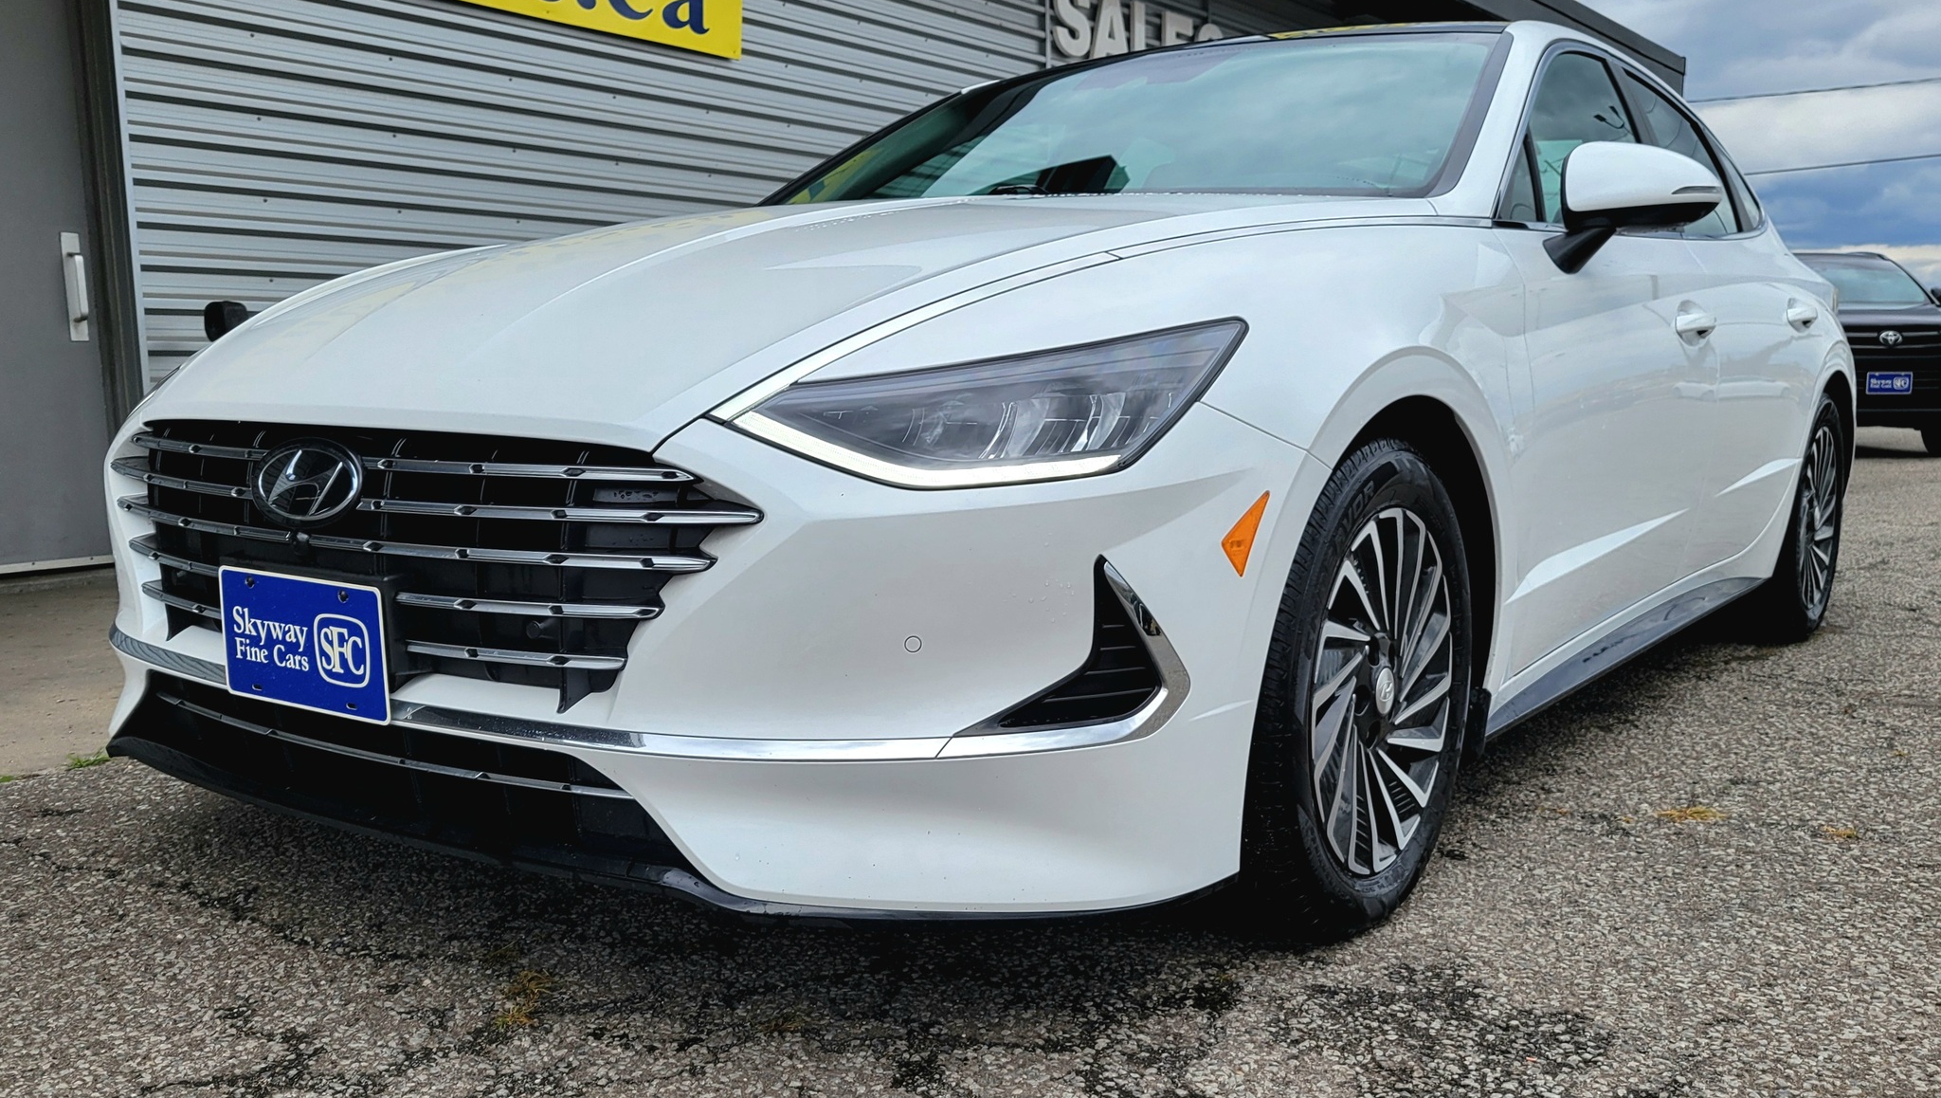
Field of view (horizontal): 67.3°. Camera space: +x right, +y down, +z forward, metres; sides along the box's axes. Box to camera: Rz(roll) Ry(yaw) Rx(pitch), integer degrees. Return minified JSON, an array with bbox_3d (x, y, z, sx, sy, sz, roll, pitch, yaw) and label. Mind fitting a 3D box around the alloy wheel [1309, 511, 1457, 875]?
[{"bbox_3d":[0.472,0.178,1.965,0.198,0.473,0.473,4,9,38],"label":"alloy wheel"}]

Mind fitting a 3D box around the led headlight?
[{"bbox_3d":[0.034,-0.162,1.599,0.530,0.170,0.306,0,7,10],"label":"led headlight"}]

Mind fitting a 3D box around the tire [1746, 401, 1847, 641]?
[{"bbox_3d":[2.208,-0.095,3.977,0.223,0.665,0.670,5,9,40],"label":"tire"}]

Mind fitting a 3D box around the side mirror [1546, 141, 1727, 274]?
[{"bbox_3d":[1.060,-0.546,2.328,0.228,0.208,0.218,5,9,40],"label":"side mirror"}]

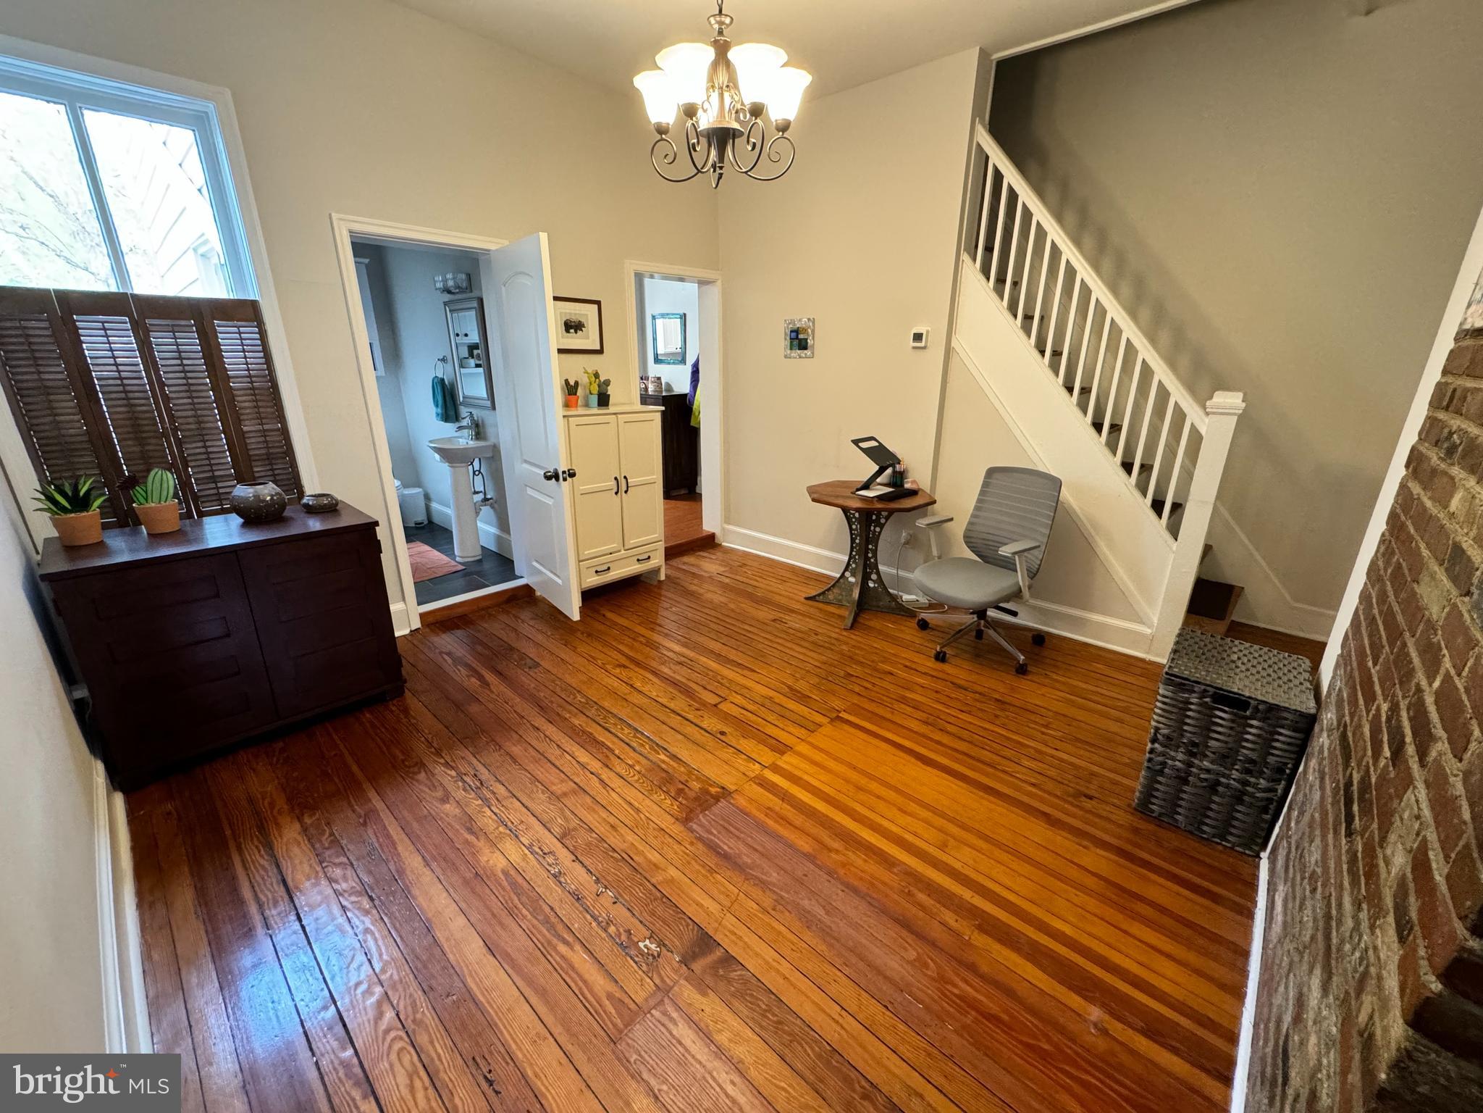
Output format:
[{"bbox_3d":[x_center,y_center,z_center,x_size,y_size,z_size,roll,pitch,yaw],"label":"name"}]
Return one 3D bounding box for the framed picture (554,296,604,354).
[{"bbox_3d":[-1.036,-1.443,3.762,0.022,0.324,0.398,17,25,40],"label":"framed picture"}]

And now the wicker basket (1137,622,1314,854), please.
[{"bbox_3d":[1.801,0.665,2.266,0.389,0.572,0.467,16,24,37],"label":"wicker basket"}]

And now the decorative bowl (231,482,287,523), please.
[{"bbox_3d":[-2.094,-0.234,2.613,0.198,0.148,0.198,17,25,40],"label":"decorative bowl"}]

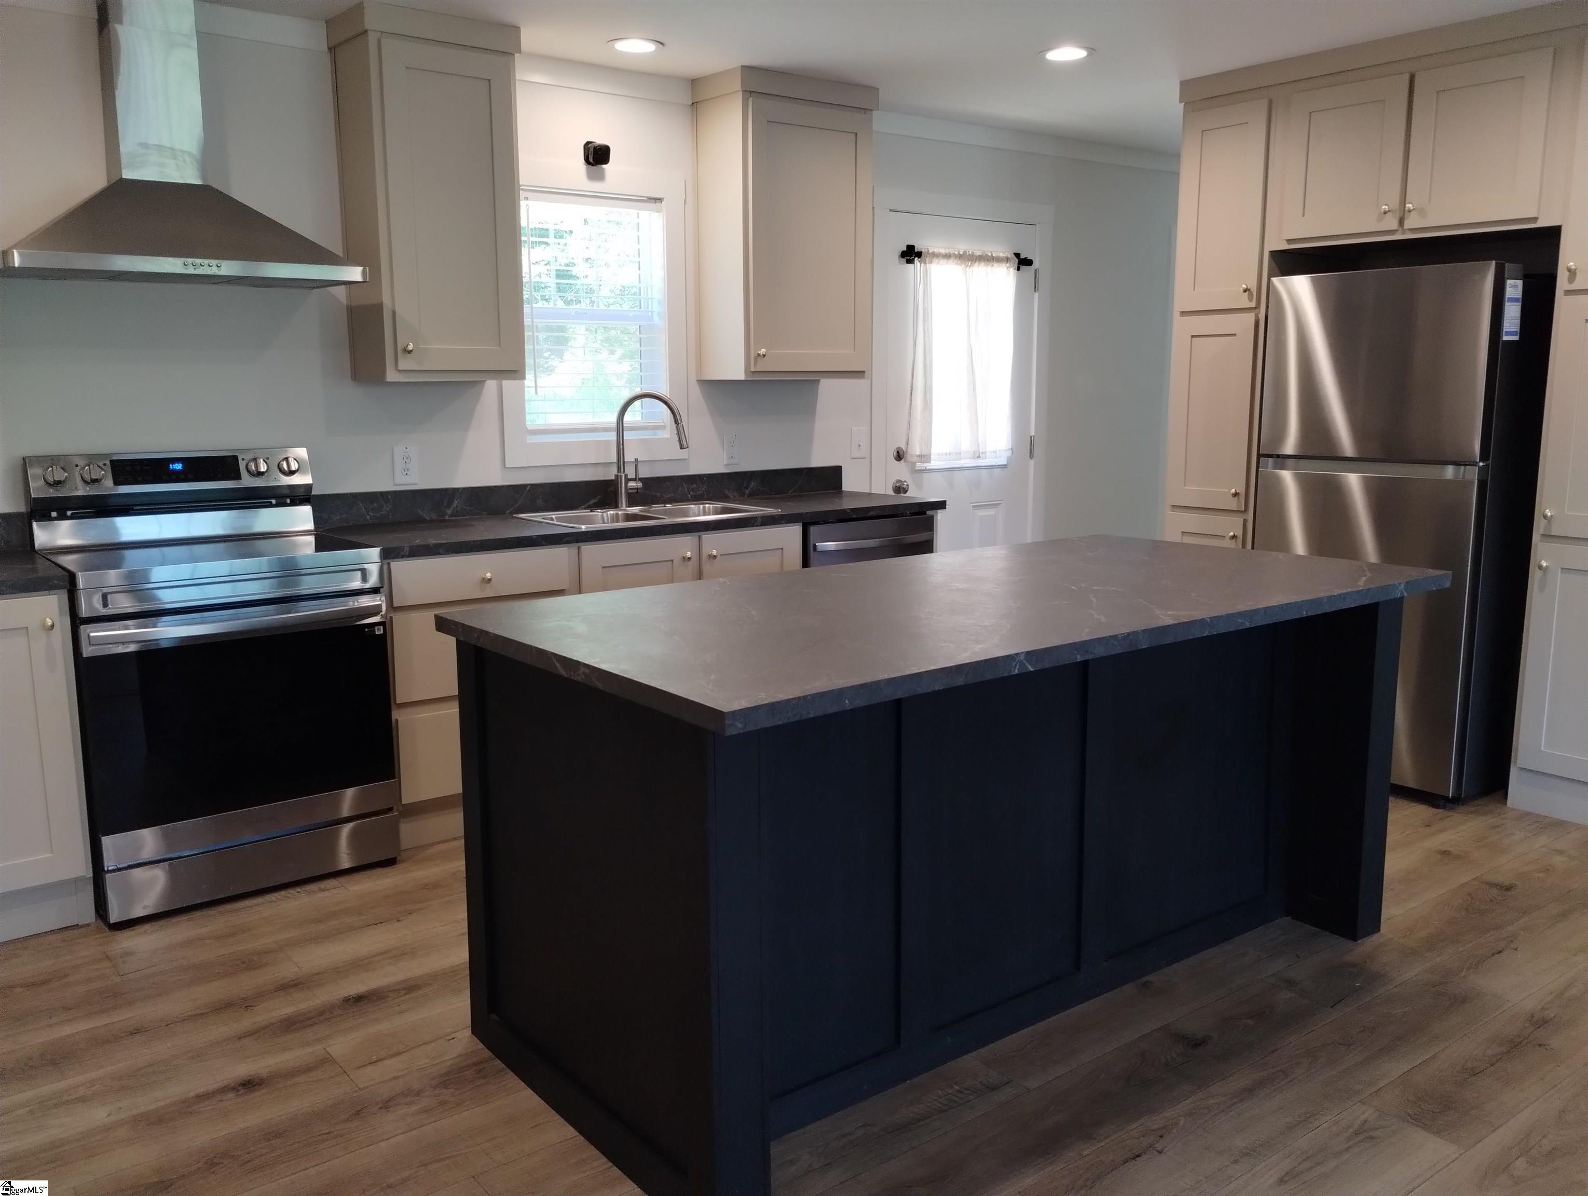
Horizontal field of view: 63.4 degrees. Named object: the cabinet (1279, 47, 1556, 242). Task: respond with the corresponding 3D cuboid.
[{"bbox_3d":[2.218,-1.481,4.365,0.622,0.510,0.900,-8,12,-37],"label":"cabinet"}]

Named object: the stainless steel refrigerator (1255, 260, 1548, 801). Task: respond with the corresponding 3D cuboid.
[{"bbox_3d":[2.165,-0.247,4.486,0.775,1.705,0.736,-8,12,-37],"label":"stainless steel refrigerator"}]

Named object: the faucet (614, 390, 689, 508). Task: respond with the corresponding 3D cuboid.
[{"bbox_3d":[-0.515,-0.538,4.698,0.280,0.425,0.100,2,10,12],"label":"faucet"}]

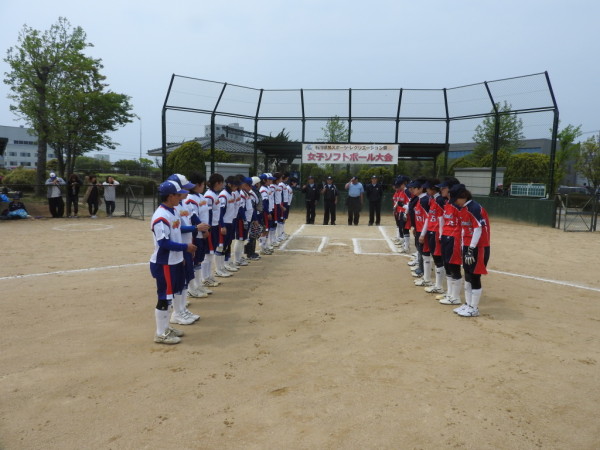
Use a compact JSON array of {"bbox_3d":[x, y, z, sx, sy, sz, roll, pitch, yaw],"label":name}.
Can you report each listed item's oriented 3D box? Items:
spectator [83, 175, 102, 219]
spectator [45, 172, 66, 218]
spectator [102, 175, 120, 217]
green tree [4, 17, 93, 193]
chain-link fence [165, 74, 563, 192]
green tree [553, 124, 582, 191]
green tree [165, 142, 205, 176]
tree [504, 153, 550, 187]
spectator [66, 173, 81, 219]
[{"bbox_3d":[-7.555,-1.033,15.205,0.580,1.541,0.420,-1,7,-17],"label":"spectator"},{"bbox_3d":[-8.878,-1.090,15.201,0.660,1.607,0.480,0,7,-8],"label":"spectator"},{"bbox_3d":[-6.902,-1.009,15.206,0.560,1.517,0.420,0,7,-8],"label":"spectator"},{"bbox_3d":[-14.508,-6.723,24.429,5.288,10.517,4.800,1,6,0],"label":"green tree"},{"bbox_3d":[2.113,-3.328,17.704,15.445,5.094,4.057,2,6,6],"label":"chain-link fence"},{"bbox_3d":[18.125,-4.100,28.683,2.370,5.545,2.200,1,6,0],"label":"green tree"},{"bbox_3d":[-6.074,-2.780,22.342,2.272,3.460,2.300,1,6,0],"label":"green tree"},{"bbox_3d":[12.101,-2.295,22.359,2.596,3.161,2.500,1,6,0],"label":"tree"},{"bbox_3d":[-8.244,-1.058,15.203,0.500,1.565,0.420,0,7,-8],"label":"spectator"}]

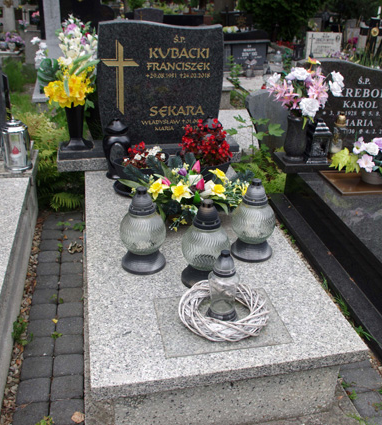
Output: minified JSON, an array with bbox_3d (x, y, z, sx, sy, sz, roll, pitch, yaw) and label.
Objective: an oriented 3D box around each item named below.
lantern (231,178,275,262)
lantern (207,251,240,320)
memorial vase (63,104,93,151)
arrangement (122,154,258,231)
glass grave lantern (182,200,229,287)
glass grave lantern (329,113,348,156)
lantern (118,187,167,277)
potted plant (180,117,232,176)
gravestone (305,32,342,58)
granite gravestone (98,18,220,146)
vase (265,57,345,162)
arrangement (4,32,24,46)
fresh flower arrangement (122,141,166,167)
[{"bbox_3d":[0.272,0.023,2.060,0.188,0.338,0.188,-3,22,-11],"label":"lantern"},{"bbox_3d":[0.107,0.242,1.635,0.112,0.260,0.112,2,29,-1],"label":"lantern"},{"bbox_3d":[-0.701,-0.530,2.915,0.192,0.263,0.192,-3,22,-11],"label":"memorial vase"},{"bbox_3d":[-0.027,-0.108,2.248,0.590,0.270,0.390,-4,30,-11],"label":"arrangement"},{"bbox_3d":[0.059,0.109,1.884,0.188,0.330,0.188,1,21,0],"label":"glass grave lantern"},{"bbox_3d":[0.896,-0.474,2.906,0.107,0.270,0.107,-4,30,-11],"label":"glass grave lantern"},{"bbox_3d":[-0.192,0.061,1.956,0.188,0.337,0.188,-3,22,-11],"label":"lantern"},{"bbox_3d":[0.102,-0.371,2.804,0.311,0.361,0.311,-3,22,-11],"label":"potted plant"},{"bbox_3d":[2.000,-2.473,7.288,0.550,0.480,0.130,-3,22,-11],"label":"gravestone"},{"bbox_3d":[-0.172,-0.706,2.668,0.685,0.667,0.085,-4,30,-11],"label":"granite gravestone"},{"bbox_3d":[0.643,-0.572,2.747,0.440,0.590,0.330,-4,30,-11],"label":"vase"},{"bbox_3d":[-2.526,-2.476,6.900,0.280,0.240,0.270,-3,22,-11],"label":"arrangement"},{"bbox_3d":[-0.245,-0.296,2.502,0.250,0.190,0.240,-4,30,-11],"label":"fresh flower arrangement"}]

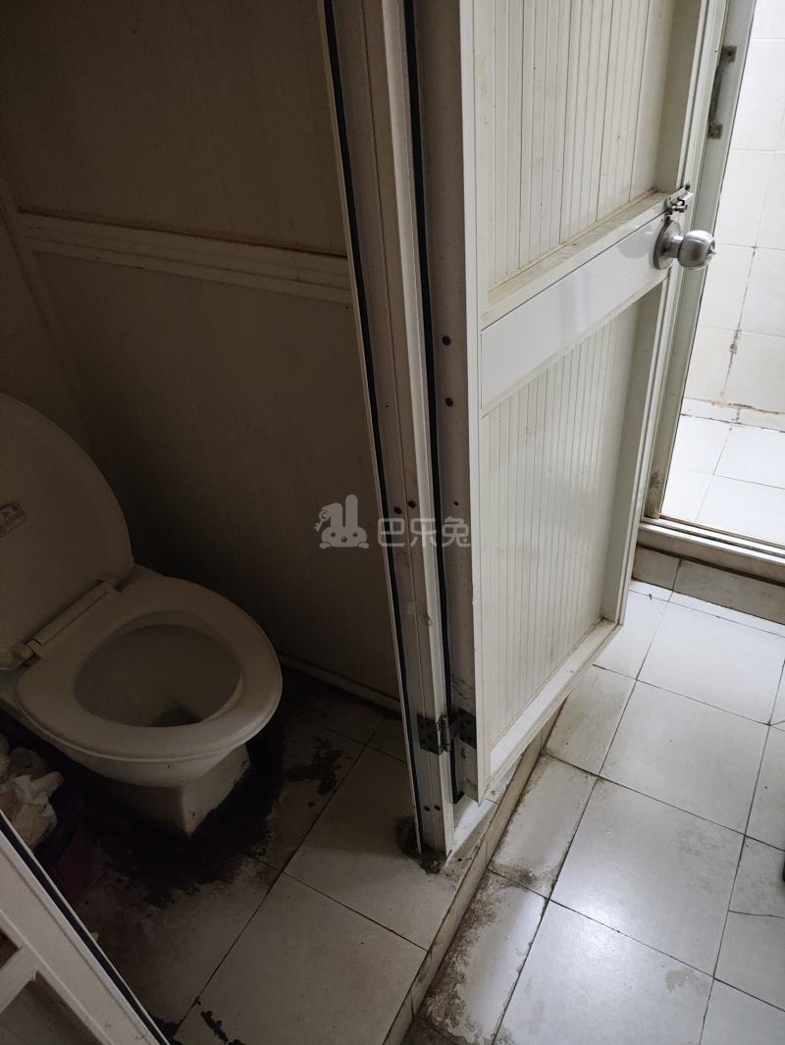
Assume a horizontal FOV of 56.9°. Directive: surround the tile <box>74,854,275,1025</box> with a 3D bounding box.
[{"bbox_3d":[-0.410,0.711,1.347,0.302,0.010,0.300,16,43,26],"label":"tile"}]

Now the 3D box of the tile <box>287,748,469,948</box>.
[{"bbox_3d":[0.003,0.615,1.413,0.307,0.010,0.303,16,43,26],"label":"tile"}]

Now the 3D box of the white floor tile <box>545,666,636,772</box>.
[{"bbox_3d":[0.477,0.465,1.742,0.135,0.010,0.300,16,43,26],"label":"white floor tile"}]

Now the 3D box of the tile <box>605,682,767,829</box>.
[{"bbox_3d":[0.665,0.519,1.647,0.300,0.010,0.300,16,43,26],"label":"tile"}]

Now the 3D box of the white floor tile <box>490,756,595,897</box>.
[{"bbox_3d":[0.328,0.635,1.545,0.135,0.010,0.300,16,43,26],"label":"white floor tile"}]

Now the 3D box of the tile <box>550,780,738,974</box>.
[{"bbox_3d":[0.515,0.689,1.450,0.300,0.010,0.300,16,43,26],"label":"tile"}]

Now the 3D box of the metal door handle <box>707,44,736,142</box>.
[{"bbox_3d":[0.616,-0.807,1.371,0.028,0.155,0.040,16,43,26],"label":"metal door handle"}]

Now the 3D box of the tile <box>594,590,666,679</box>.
[{"bbox_3d":[0.627,0.294,1.940,0.135,0.010,0.303,16,43,26],"label":"tile"}]

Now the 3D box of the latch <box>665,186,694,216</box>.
[{"bbox_3d":[0.401,-0.443,1.004,0.020,0.032,0.052,25,48,34],"label":"latch"}]

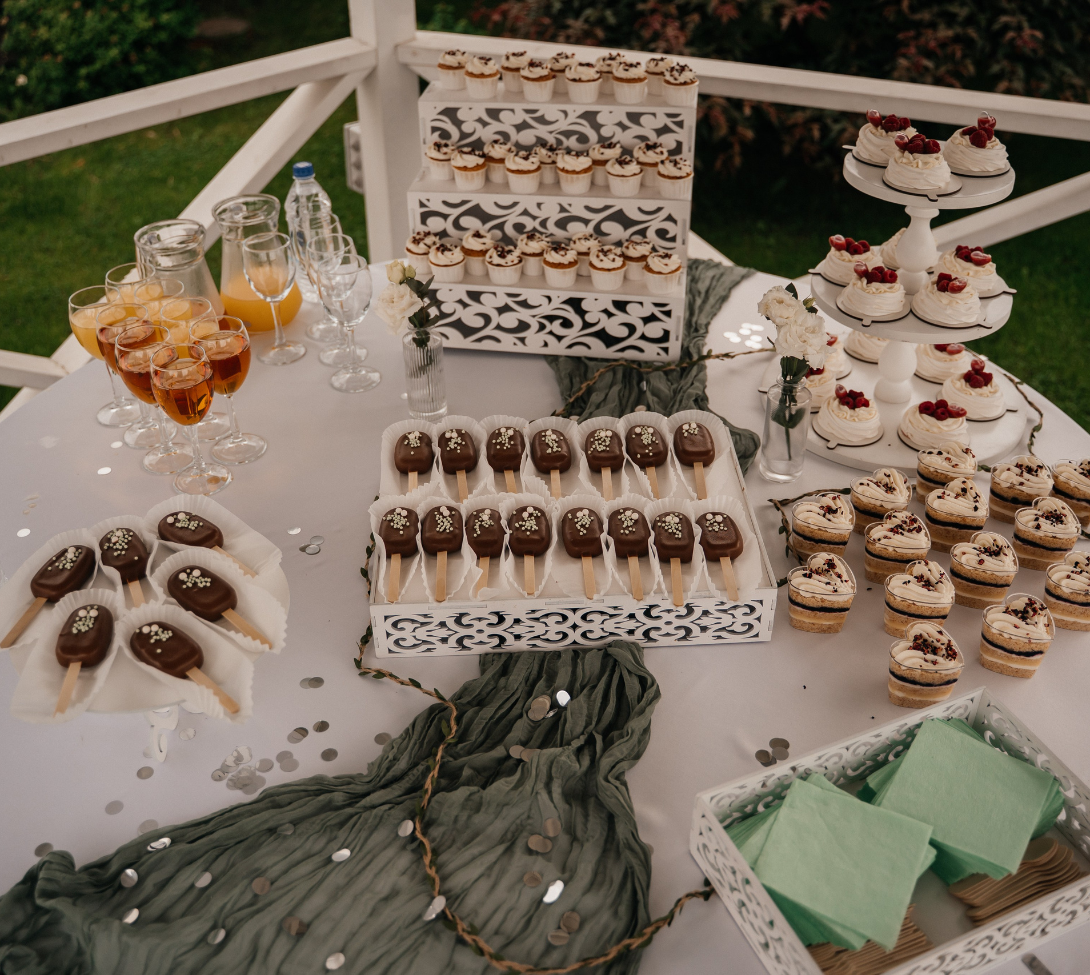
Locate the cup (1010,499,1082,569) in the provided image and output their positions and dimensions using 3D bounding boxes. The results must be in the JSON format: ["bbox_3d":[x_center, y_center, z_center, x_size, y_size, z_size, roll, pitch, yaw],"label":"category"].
[{"bbox_3d":[0.602,0.063,1.363,0.077,0.063,0.072,-25,42,-29],"label":"cup"}]

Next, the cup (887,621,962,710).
[{"bbox_3d":[0.366,0.172,1.088,0.071,0.062,0.068,-29,44,-33],"label":"cup"}]

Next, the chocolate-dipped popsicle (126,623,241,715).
[{"bbox_3d":[-0.323,0.163,1.031,0.150,0.020,0.044,28,44,35],"label":"chocolate-dipped popsicle"}]

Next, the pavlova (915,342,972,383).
[{"bbox_3d":[0.602,-0.202,1.704,0.093,0.056,0.093,-1,36,0],"label":"pavlova"}]

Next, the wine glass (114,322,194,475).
[{"bbox_3d":[-0.479,-0.107,1.404,0.075,0.174,0.075,-1,36,0],"label":"wine glass"}]

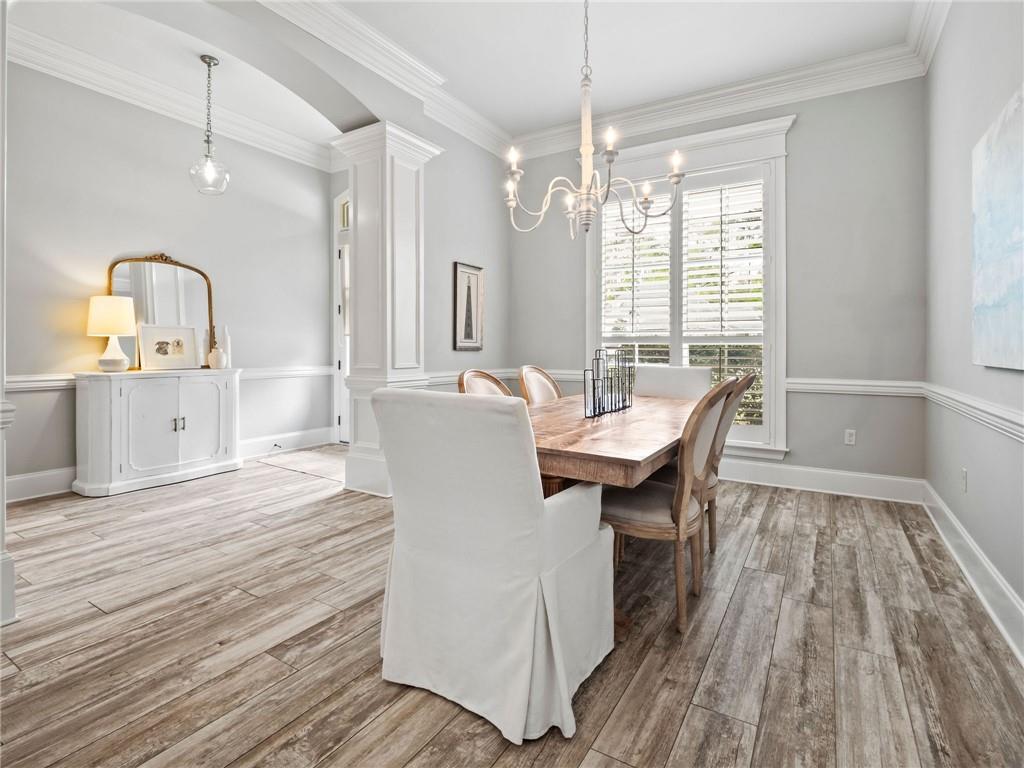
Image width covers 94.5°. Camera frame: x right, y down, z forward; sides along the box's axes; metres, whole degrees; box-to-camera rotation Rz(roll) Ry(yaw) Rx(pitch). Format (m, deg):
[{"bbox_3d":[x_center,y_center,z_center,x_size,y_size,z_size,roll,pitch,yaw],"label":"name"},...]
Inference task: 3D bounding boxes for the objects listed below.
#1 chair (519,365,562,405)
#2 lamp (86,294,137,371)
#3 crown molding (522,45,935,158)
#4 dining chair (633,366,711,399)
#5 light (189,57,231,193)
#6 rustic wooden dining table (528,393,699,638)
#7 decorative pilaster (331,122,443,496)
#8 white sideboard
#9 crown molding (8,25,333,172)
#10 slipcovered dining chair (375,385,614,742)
[{"bbox_3d":[0.380,0.388,2.980,0.580,0.990,0.500,2,4,32],"label":"chair"},{"bbox_3d":[-3.140,-0.399,3.729,0.305,0.600,0.305,3,5,33],"label":"lamp"},{"bbox_3d":[1.471,-2.437,4.232,3.450,0.210,0.120,3,4,29],"label":"crown molding"},{"bbox_3d":[1.020,0.380,3.220,0.570,0.980,0.670,2,4,32],"label":"dining chair"},{"bbox_3d":[-2.347,-2.009,3.692,0.270,0.990,0.270,3,5,33],"label":"light"},{"bbox_3d":[0.564,0.542,2.764,1.080,0.760,2.200,3,5,33],"label":"rustic wooden dining table"},{"bbox_3d":[-0.985,-0.505,3.822,0.570,2.690,0.550,3,5,33],"label":"decorative pilaster"},{"bbox_3d":[-2.845,0.336,3.940,0.380,0.900,1.130,2,4,34],"label":"white sideboard"},{"bbox_3d":[-2.745,-2.457,4.334,0.120,0.210,2.620,2,5,34],"label":"crown molding"},{"bbox_3d":[-0.041,0.505,1.666,0.630,0.980,0.640,3,5,29],"label":"slipcovered dining chair"}]

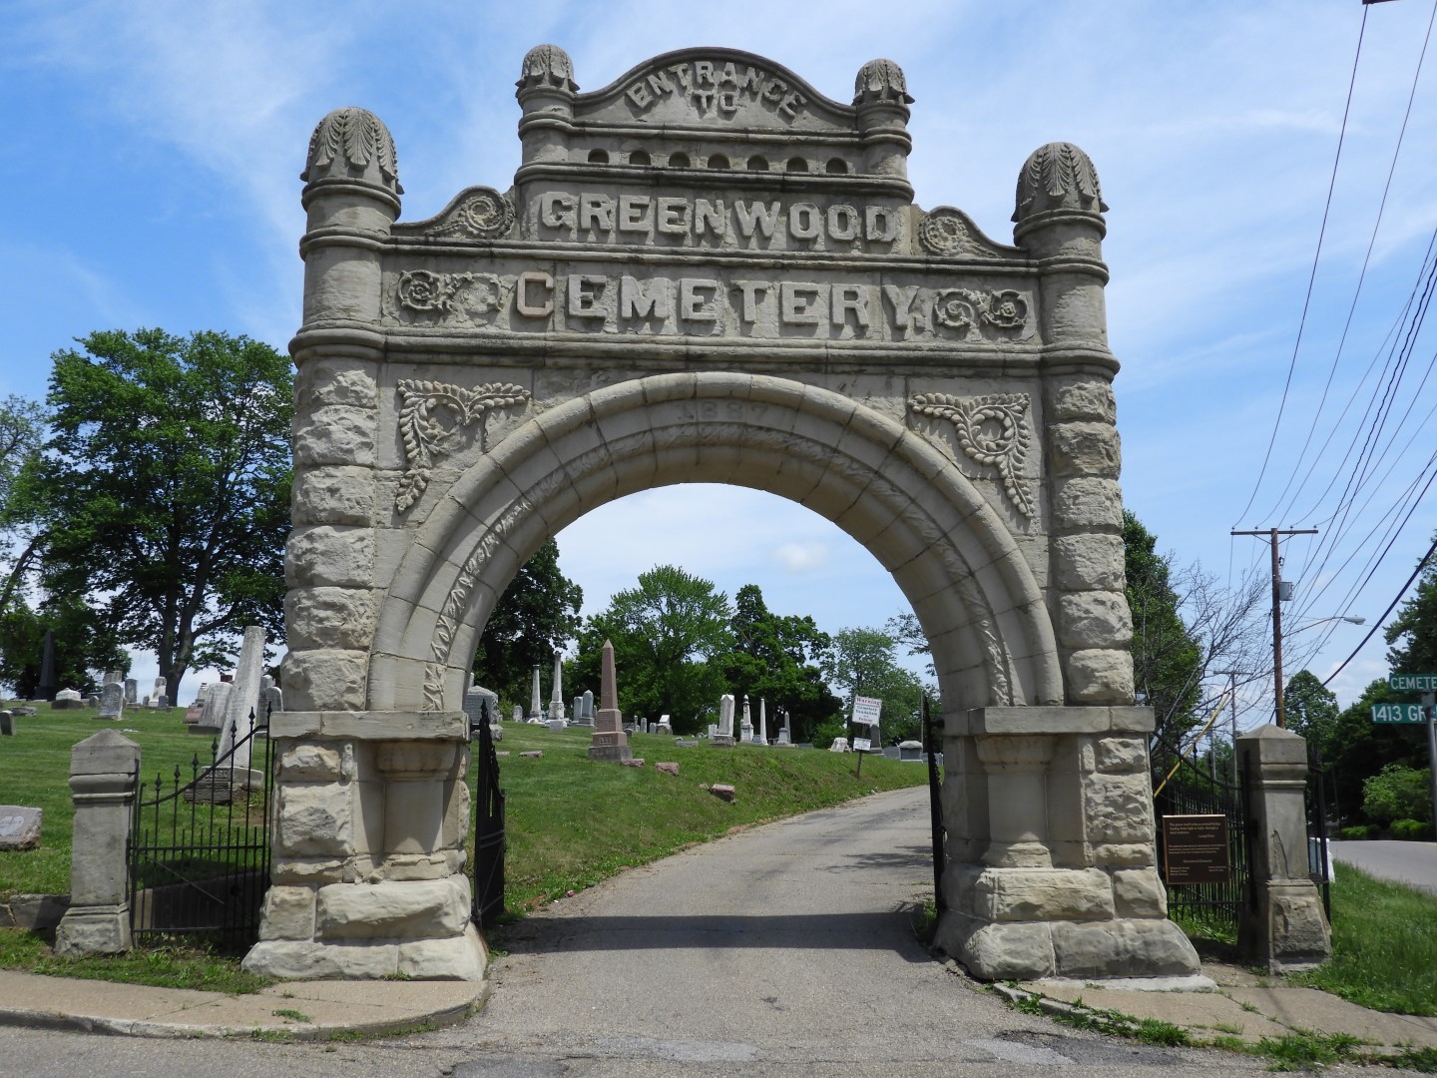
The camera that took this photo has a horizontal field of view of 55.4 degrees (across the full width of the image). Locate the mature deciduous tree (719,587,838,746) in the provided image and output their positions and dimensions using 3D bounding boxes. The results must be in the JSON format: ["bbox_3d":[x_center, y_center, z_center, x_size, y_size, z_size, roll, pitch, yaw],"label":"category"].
[{"bbox_3d":[3.381,6.853,75.000,6.600,8.730,6.400,1,-8,-7],"label":"mature deciduous tree"}]

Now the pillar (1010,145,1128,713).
[{"bbox_3d":[3.308,-1.134,12.689,0.890,5.350,0.890,1,-8,-7],"label":"pillar"}]

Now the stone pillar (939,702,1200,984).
[{"bbox_3d":[2.409,2.162,10.003,1.640,1.830,1.250,0,-8,-6],"label":"stone pillar"}]

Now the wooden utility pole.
[{"bbox_3d":[16.373,4.140,39.655,2.440,9.000,0.400,-1,-8,5],"label":"wooden utility pole"}]

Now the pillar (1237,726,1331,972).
[{"bbox_3d":[4.953,2.705,12.163,0.558,2.092,0.558,1,-8,-7],"label":"pillar"}]

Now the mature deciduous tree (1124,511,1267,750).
[{"bbox_3d":[12.932,3.049,40.000,6.200,8.030,6.000,1,-8,-7],"label":"mature deciduous tree"}]

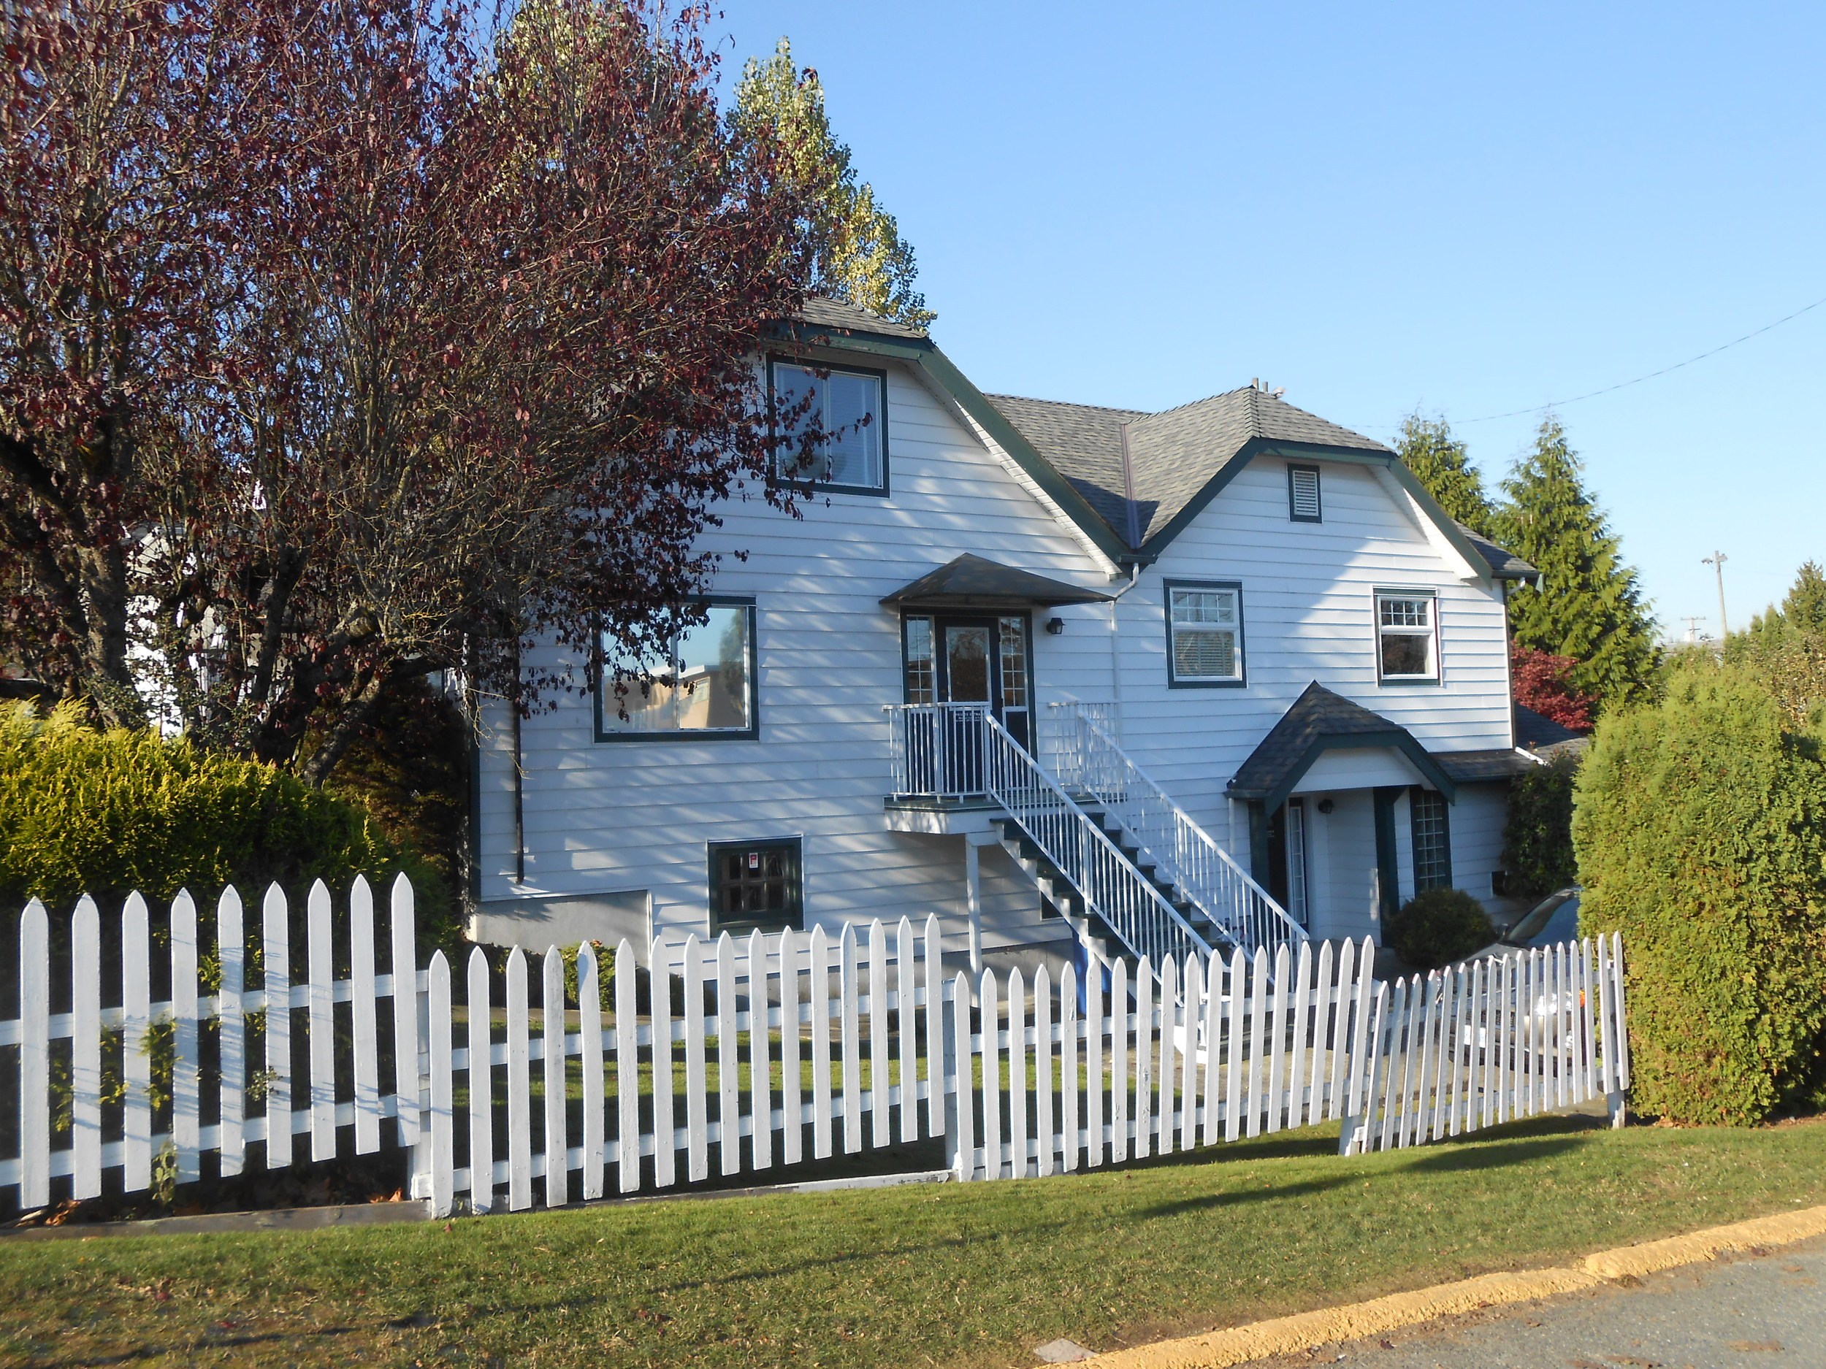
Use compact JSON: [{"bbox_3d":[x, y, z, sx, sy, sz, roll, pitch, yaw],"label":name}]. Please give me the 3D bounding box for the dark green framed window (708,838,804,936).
[{"bbox_3d":[-1.622,2.126,16.677,1.110,0.995,0.100,0,-3,-34],"label":"dark green framed window"}]

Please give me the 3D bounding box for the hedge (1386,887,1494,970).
[{"bbox_3d":[6.827,3.112,20.502,1.380,0.956,1.380,0,-3,-34],"label":"hedge"}]

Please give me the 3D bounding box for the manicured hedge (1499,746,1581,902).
[{"bbox_3d":[9.016,2.087,22.598,1.360,2.321,1.200,0,-3,-34],"label":"manicured hedge"}]

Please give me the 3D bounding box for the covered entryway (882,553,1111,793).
[{"bbox_3d":[1.007,-0.160,17.927,2.470,2.800,1.250,0,-3,-34],"label":"covered entryway"}]

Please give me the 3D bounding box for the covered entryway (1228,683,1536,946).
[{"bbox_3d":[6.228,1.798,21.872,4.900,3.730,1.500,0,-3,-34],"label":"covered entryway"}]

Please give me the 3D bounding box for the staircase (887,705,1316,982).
[{"bbox_3d":[2.011,1.830,16.455,2.510,3.420,4.500,0,-3,-34],"label":"staircase"}]

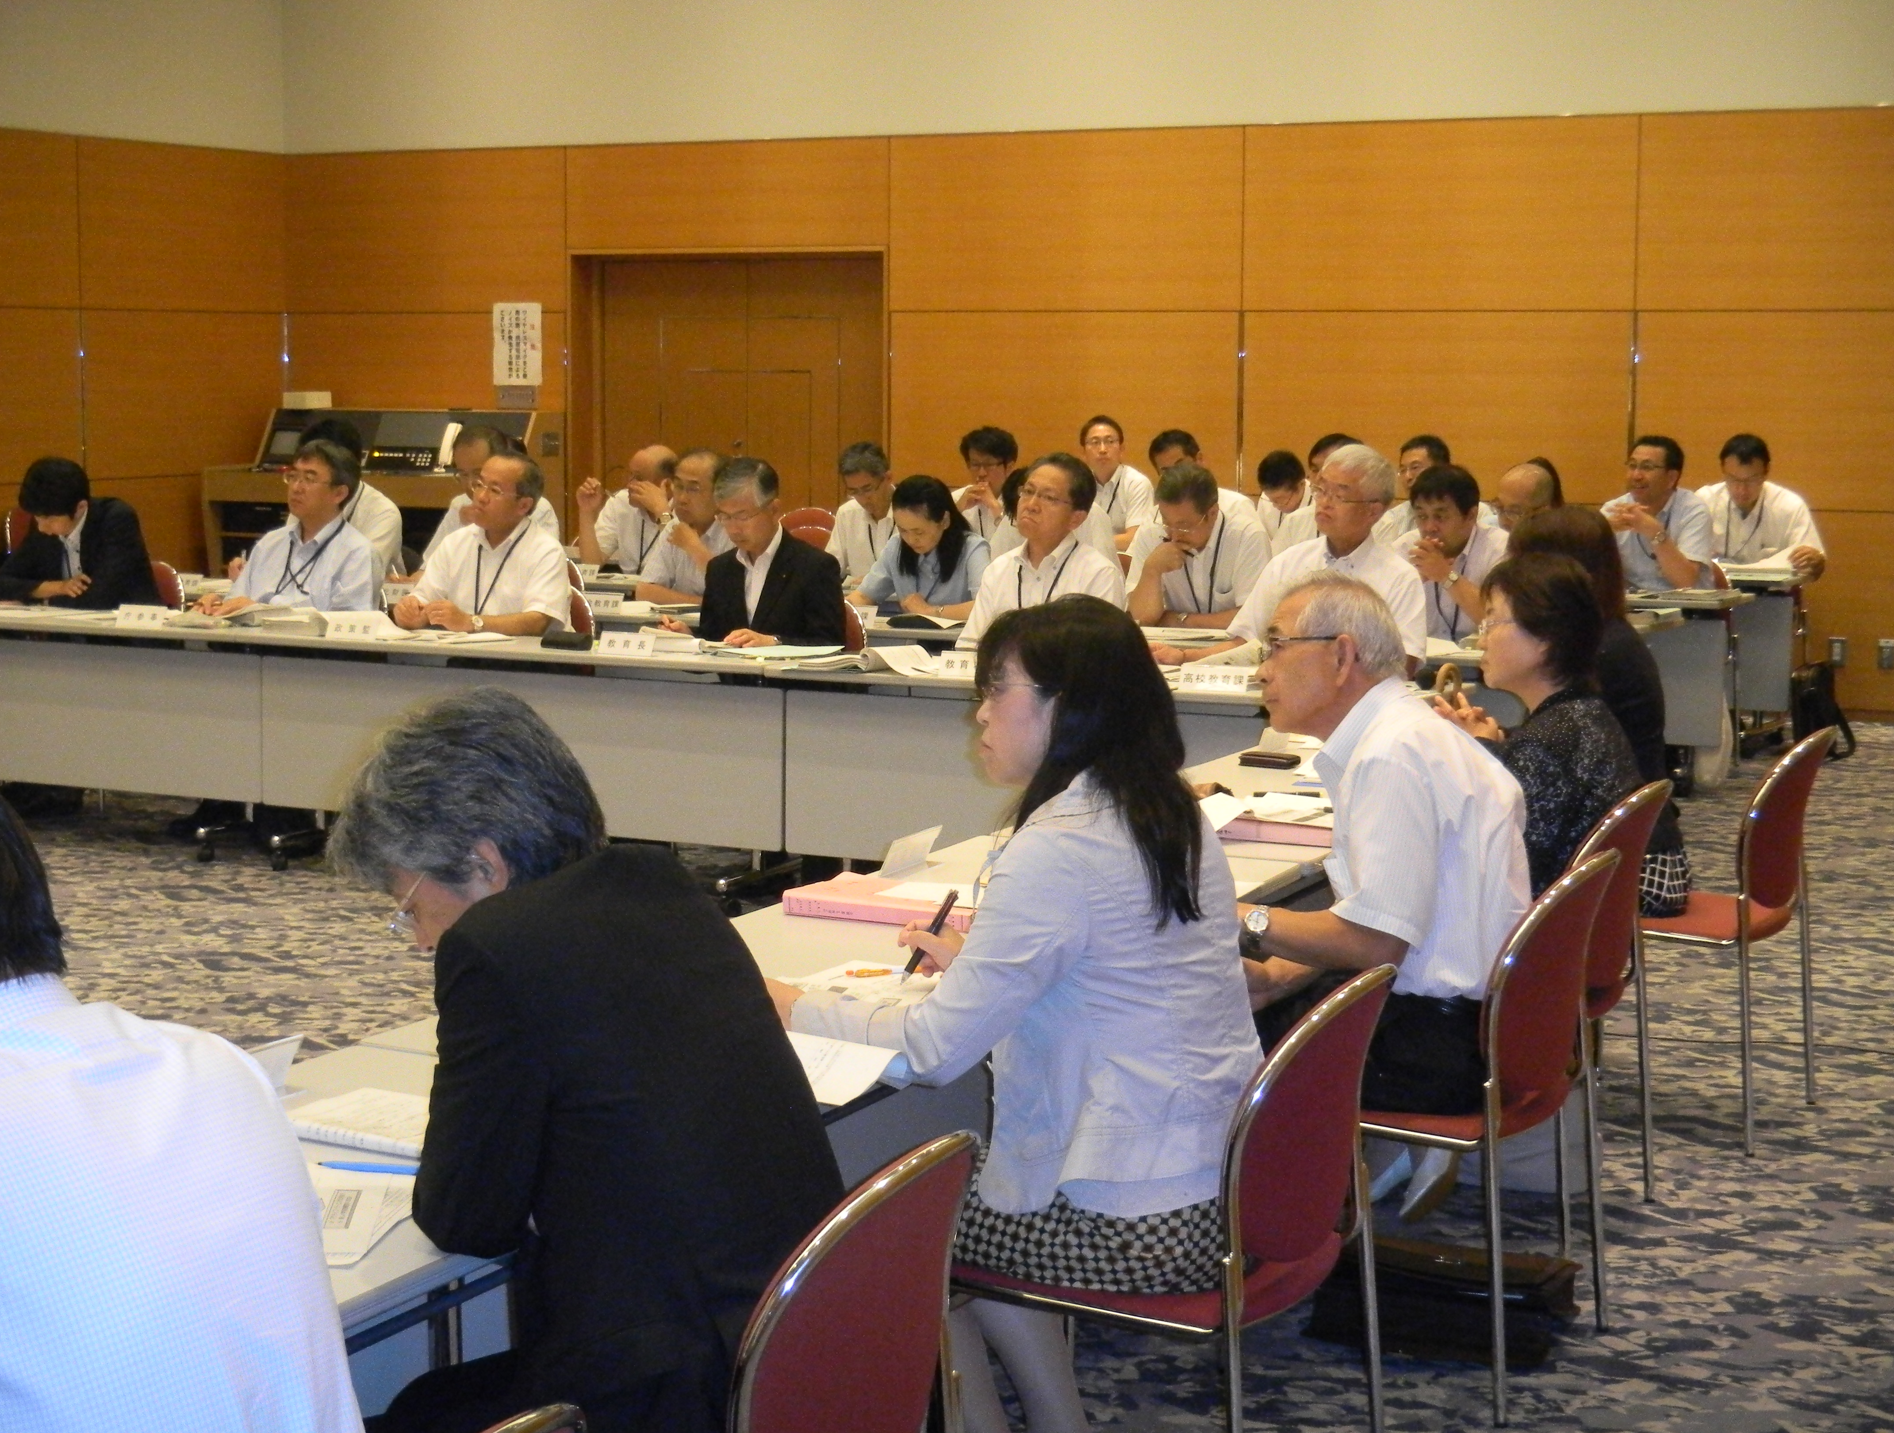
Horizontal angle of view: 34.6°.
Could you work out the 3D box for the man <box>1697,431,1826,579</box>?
[{"bbox_3d":[3.206,-0.505,12.119,0.550,1.230,0.740,4,8,26],"label":"man"}]

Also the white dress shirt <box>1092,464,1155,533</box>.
[{"bbox_3d":[0.738,-0.843,13.649,0.500,0.590,0.360,3,7,22],"label":"white dress shirt"}]

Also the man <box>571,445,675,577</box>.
[{"bbox_3d":[-1.169,-0.450,11.653,0.520,1.180,0.720,5,8,33],"label":"man"}]

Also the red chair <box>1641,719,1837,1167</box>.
[{"bbox_3d":[1.501,0.409,6.143,0.560,0.810,0.505,4,8,29],"label":"red chair"}]

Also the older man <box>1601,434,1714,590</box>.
[{"bbox_3d":[2.592,-0.412,11.267,0.520,1.260,0.780,5,8,37],"label":"older man"}]

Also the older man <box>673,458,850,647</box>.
[{"bbox_3d":[-0.606,-0.146,8.950,0.540,1.240,0.800,4,8,27],"label":"older man"}]

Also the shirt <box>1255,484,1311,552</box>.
[{"bbox_3d":[1.548,-0.759,13.152,0.500,0.550,0.400,4,8,27],"label":"shirt"}]

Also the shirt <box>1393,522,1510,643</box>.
[{"bbox_3d":[1.508,-0.306,9.225,0.520,0.580,0.400,4,8,27],"label":"shirt"}]

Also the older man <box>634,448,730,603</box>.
[{"bbox_3d":[-0.908,-0.300,10.331,0.530,1.215,0.780,4,8,27],"label":"older man"}]

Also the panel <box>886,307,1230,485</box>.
[{"bbox_3d":[0.532,-1.489,14.336,1.785,0.834,0.040,4,8,27],"label":"panel"}]

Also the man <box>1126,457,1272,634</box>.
[{"bbox_3d":[0.770,-0.179,9.355,0.500,1.210,0.740,4,8,26],"label":"man"}]

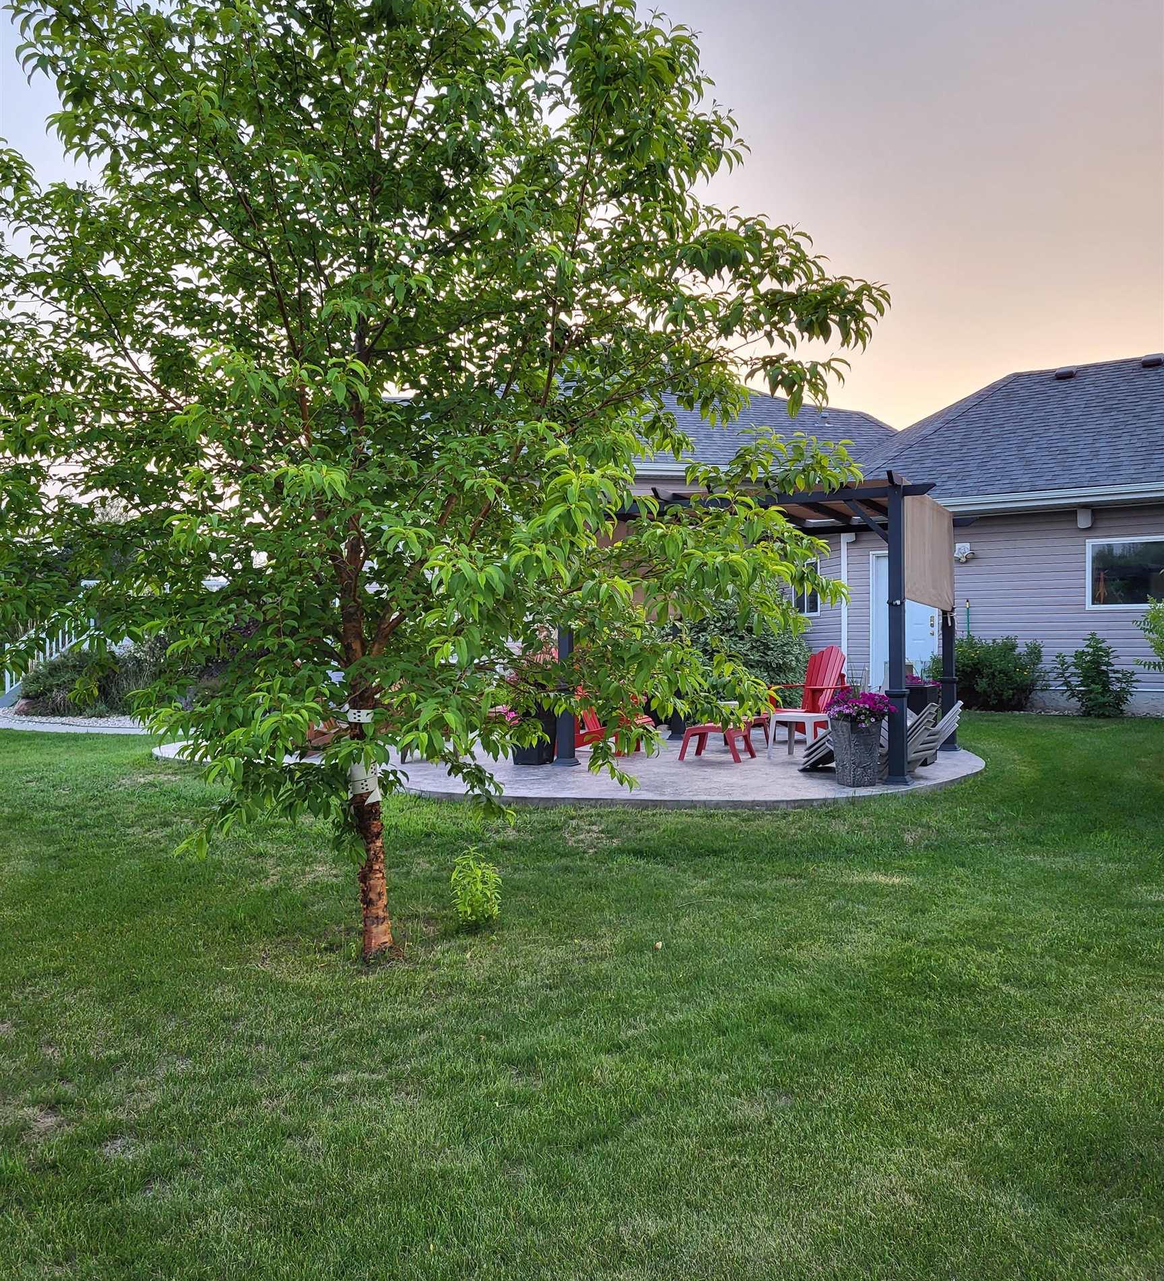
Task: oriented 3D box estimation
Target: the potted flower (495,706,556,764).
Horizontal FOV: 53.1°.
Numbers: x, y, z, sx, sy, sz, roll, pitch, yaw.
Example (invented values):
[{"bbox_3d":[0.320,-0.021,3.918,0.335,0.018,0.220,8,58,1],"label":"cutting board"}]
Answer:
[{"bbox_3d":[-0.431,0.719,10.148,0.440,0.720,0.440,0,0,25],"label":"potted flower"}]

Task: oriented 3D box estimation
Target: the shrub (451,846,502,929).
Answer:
[{"bbox_3d":[-0.460,1.062,5.049,0.220,0.335,0.220,0,0,0],"label":"shrub"}]

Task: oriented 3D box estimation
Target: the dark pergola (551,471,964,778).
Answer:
[{"bbox_3d":[1.718,-0.088,10.675,3.340,2.320,3.320,0,0,25],"label":"dark pergola"}]

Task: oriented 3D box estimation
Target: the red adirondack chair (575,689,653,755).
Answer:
[{"bbox_3d":[0.129,0.583,11.148,0.900,0.980,0.760,0,0,19],"label":"red adirondack chair"}]

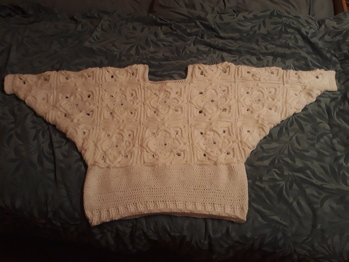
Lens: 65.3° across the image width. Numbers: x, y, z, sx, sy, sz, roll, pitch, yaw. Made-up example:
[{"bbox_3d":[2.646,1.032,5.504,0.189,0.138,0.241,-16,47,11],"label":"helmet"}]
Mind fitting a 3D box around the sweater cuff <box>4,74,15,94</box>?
[{"bbox_3d":[-0.679,-0.190,1.128,0.038,0.022,0.105,-14,63,-7],"label":"sweater cuff"}]

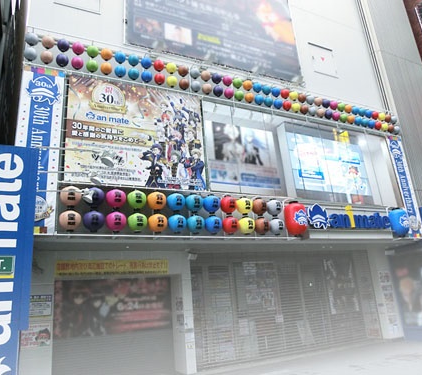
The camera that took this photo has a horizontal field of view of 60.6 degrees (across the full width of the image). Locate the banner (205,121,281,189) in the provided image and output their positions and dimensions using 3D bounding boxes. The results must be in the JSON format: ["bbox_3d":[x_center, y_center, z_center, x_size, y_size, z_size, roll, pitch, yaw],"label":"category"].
[{"bbox_3d":[0.862,-0.802,9.510,2.120,1.860,0.040,4,-19,-25],"label":"banner"}]

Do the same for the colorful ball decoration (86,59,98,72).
[{"bbox_3d":[-2.531,-2.595,7.712,0.255,0.260,0.255,4,-19,-26],"label":"colorful ball decoration"}]

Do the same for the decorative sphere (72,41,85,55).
[{"bbox_3d":[-2.829,-2.970,7.702,0.240,0.245,0.240,4,-19,-25],"label":"decorative sphere"}]

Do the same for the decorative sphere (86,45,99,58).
[{"bbox_3d":[-2.556,-2.945,7.821,0.255,0.260,0.255,4,-19,-26],"label":"decorative sphere"}]

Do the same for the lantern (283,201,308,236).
[{"bbox_3d":[2.248,0.831,9.506,0.581,0.936,0.581,4,-19,-25],"label":"lantern"}]

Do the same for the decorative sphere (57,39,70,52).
[{"bbox_3d":[-3.086,-2.971,7.554,0.255,0.260,0.255,4,-19,-26],"label":"decorative sphere"}]

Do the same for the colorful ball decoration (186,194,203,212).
[{"bbox_3d":[-0.385,0.382,8.379,0.404,0.448,0.404,-4,-17,-1],"label":"colorful ball decoration"}]

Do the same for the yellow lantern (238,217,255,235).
[{"bbox_3d":[0.933,0.992,9.274,0.425,0.450,0.425,-4,-18,-1],"label":"yellow lantern"}]

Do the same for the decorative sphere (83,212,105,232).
[{"bbox_3d":[-2.190,0.639,6.766,0.370,0.380,0.370,4,-19,-25],"label":"decorative sphere"}]

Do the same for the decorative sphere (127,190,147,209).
[{"bbox_3d":[-1.660,0.303,8.171,0.425,0.450,0.425,5,-20,-26],"label":"decorative sphere"}]

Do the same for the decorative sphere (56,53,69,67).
[{"bbox_3d":[-3.293,-2.822,8.034,0.258,0.281,0.258,4,-19,-25],"label":"decorative sphere"}]

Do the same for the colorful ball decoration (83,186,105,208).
[{"bbox_3d":[-2.492,0.229,7.762,0.425,0.450,0.425,5,-20,-26],"label":"colorful ball decoration"}]

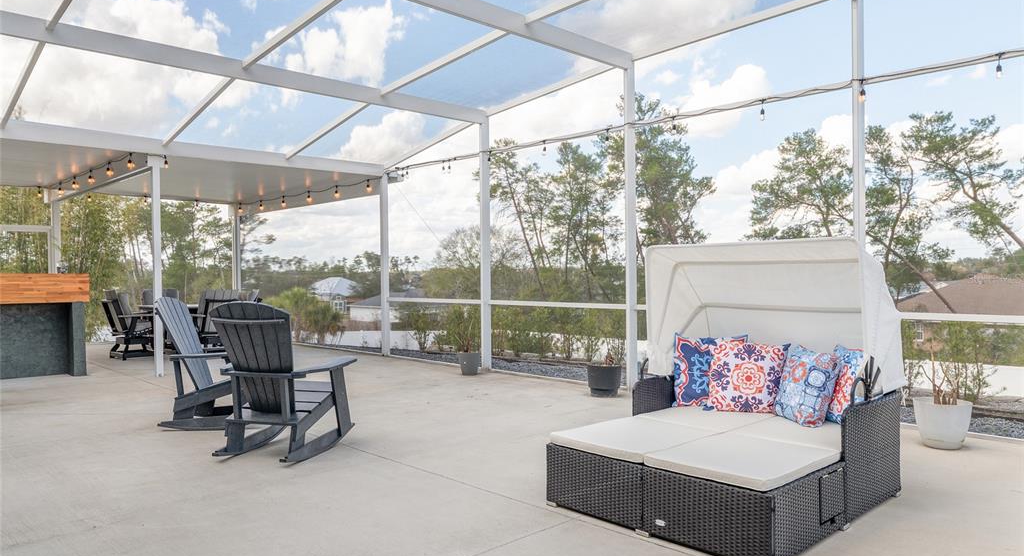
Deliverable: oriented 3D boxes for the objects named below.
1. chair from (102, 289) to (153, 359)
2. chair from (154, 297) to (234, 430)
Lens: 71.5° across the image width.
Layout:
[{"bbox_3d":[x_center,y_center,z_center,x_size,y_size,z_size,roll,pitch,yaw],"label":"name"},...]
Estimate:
[{"bbox_3d":[-5.767,0.697,10.920,0.720,1.040,0.768,0,0,44],"label":"chair"},{"bbox_3d":[-2.424,0.687,5.928,0.840,1.044,0.696,0,0,1],"label":"chair"}]

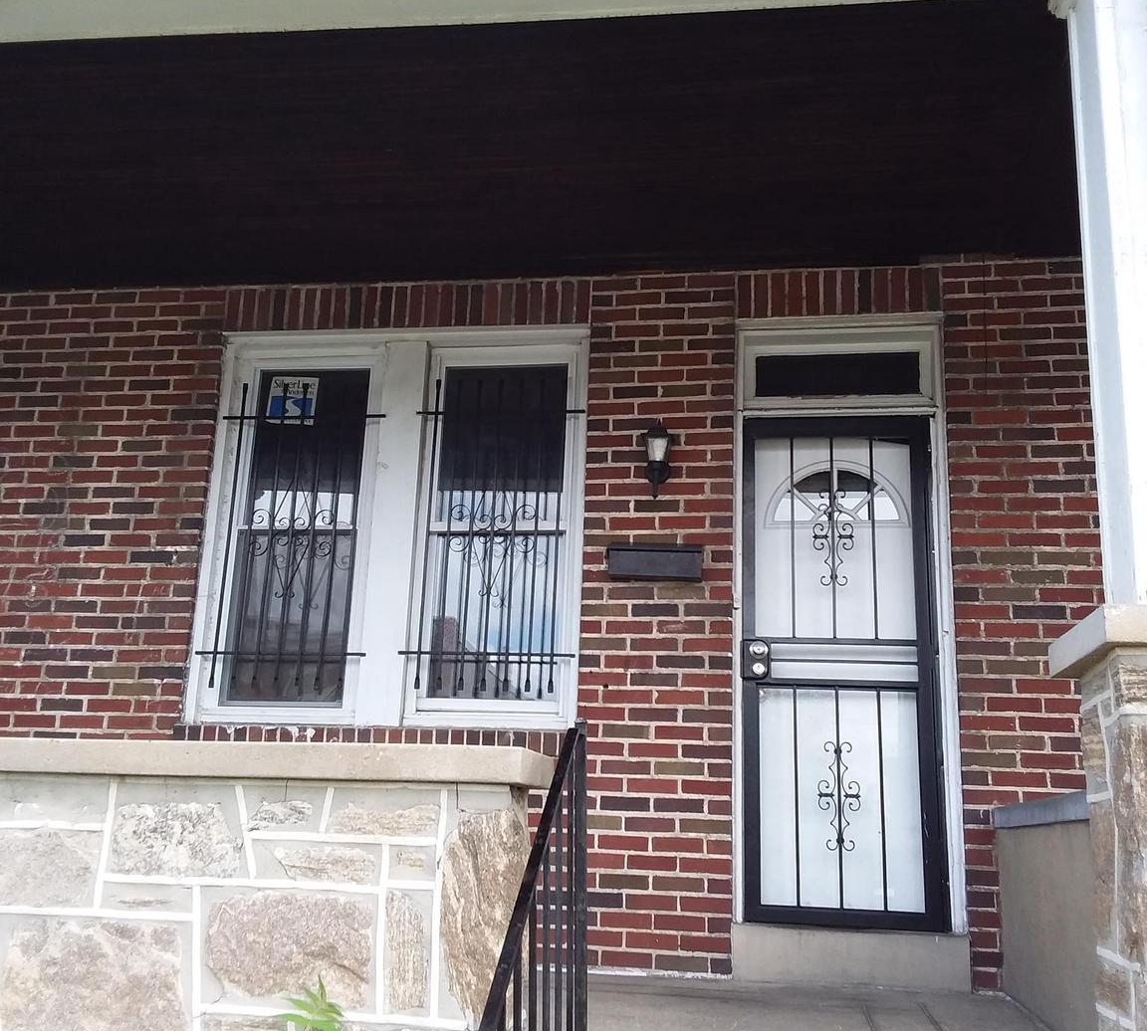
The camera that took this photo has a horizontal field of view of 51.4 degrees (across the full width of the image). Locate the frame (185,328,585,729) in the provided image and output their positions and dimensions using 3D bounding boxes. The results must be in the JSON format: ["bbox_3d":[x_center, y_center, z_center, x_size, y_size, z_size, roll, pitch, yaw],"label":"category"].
[{"bbox_3d":[-0.786,0.026,5.193,1.690,1.760,0.130,0,-15,9],"label":"frame"}]

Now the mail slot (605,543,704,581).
[{"bbox_3d":[0.333,0.193,4.828,0.385,0.150,0.100,0,-15,9],"label":"mail slot"}]

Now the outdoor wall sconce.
[{"bbox_3d":[0.344,-0.226,4.905,0.120,0.335,0.170,0,-15,9],"label":"outdoor wall sconce"}]

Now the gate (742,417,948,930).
[{"bbox_3d":[1.052,0.559,4.714,0.760,2.010,0.060,0,-15,9],"label":"gate"}]

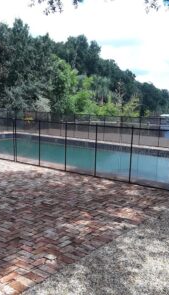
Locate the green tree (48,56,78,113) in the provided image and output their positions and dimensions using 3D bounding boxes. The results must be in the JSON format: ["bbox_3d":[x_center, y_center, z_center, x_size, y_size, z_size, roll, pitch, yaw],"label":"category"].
[{"bbox_3d":[-1.850,-5.050,28.000,3.000,5.900,3.000,1,7,0],"label":"green tree"}]

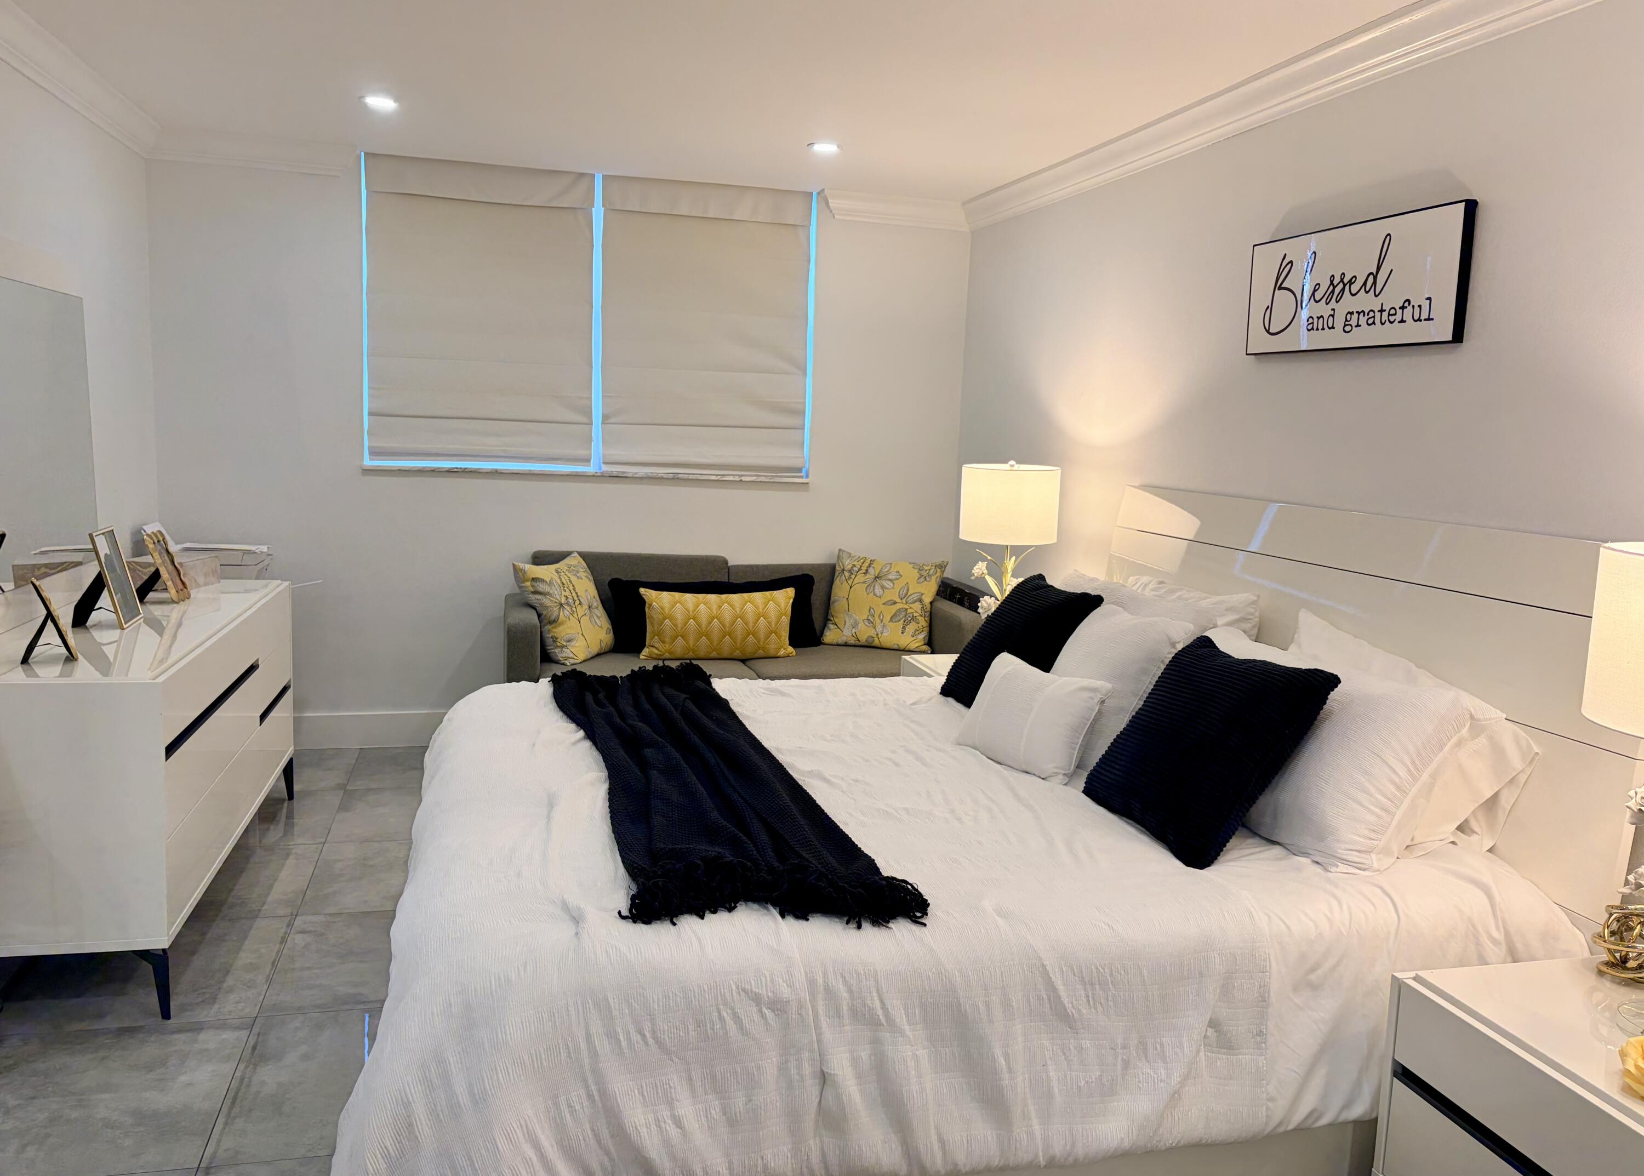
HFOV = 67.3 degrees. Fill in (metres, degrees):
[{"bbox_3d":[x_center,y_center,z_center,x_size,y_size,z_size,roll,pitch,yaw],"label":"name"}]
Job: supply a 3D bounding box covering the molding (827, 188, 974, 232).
[{"bbox_3d":[0.344,-1.667,5.466,0.720,0.105,0.085,0,8,-15],"label":"molding"}]

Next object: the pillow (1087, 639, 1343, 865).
[{"bbox_3d":[0.786,0.315,2.561,0.160,0.450,0.470,39,-2,-16],"label":"pillow"}]

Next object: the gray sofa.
[{"bbox_3d":[-0.263,0.330,5.135,2.030,0.860,0.880,0,8,-15],"label":"gray sofa"}]

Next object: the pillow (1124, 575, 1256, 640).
[{"bbox_3d":[0.947,0.167,3.558,0.180,0.430,0.770,19,3,-16],"label":"pillow"}]

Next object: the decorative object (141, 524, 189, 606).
[{"bbox_3d":[-2.113,-0.069,3.961,0.125,0.220,0.165,1,8,-12],"label":"decorative object"}]

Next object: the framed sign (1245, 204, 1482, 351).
[{"bbox_3d":[1.317,-0.752,3.100,0.038,0.303,0.780,0,8,-15],"label":"framed sign"}]

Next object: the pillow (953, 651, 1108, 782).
[{"bbox_3d":[0.517,0.312,3.045,0.130,0.270,0.400,34,-11,-32],"label":"pillow"}]

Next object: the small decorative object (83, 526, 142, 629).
[{"bbox_3d":[-2.051,-0.032,3.543,0.135,0.268,0.215,0,8,-15],"label":"small decorative object"}]

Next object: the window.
[{"bbox_3d":[-0.952,-1.107,5.253,1.885,1.268,0.100,0,8,-15],"label":"window"}]

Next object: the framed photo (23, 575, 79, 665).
[{"bbox_3d":[-1.916,0.072,3.067,0.118,0.205,0.165,-2,9,-31],"label":"framed photo"}]

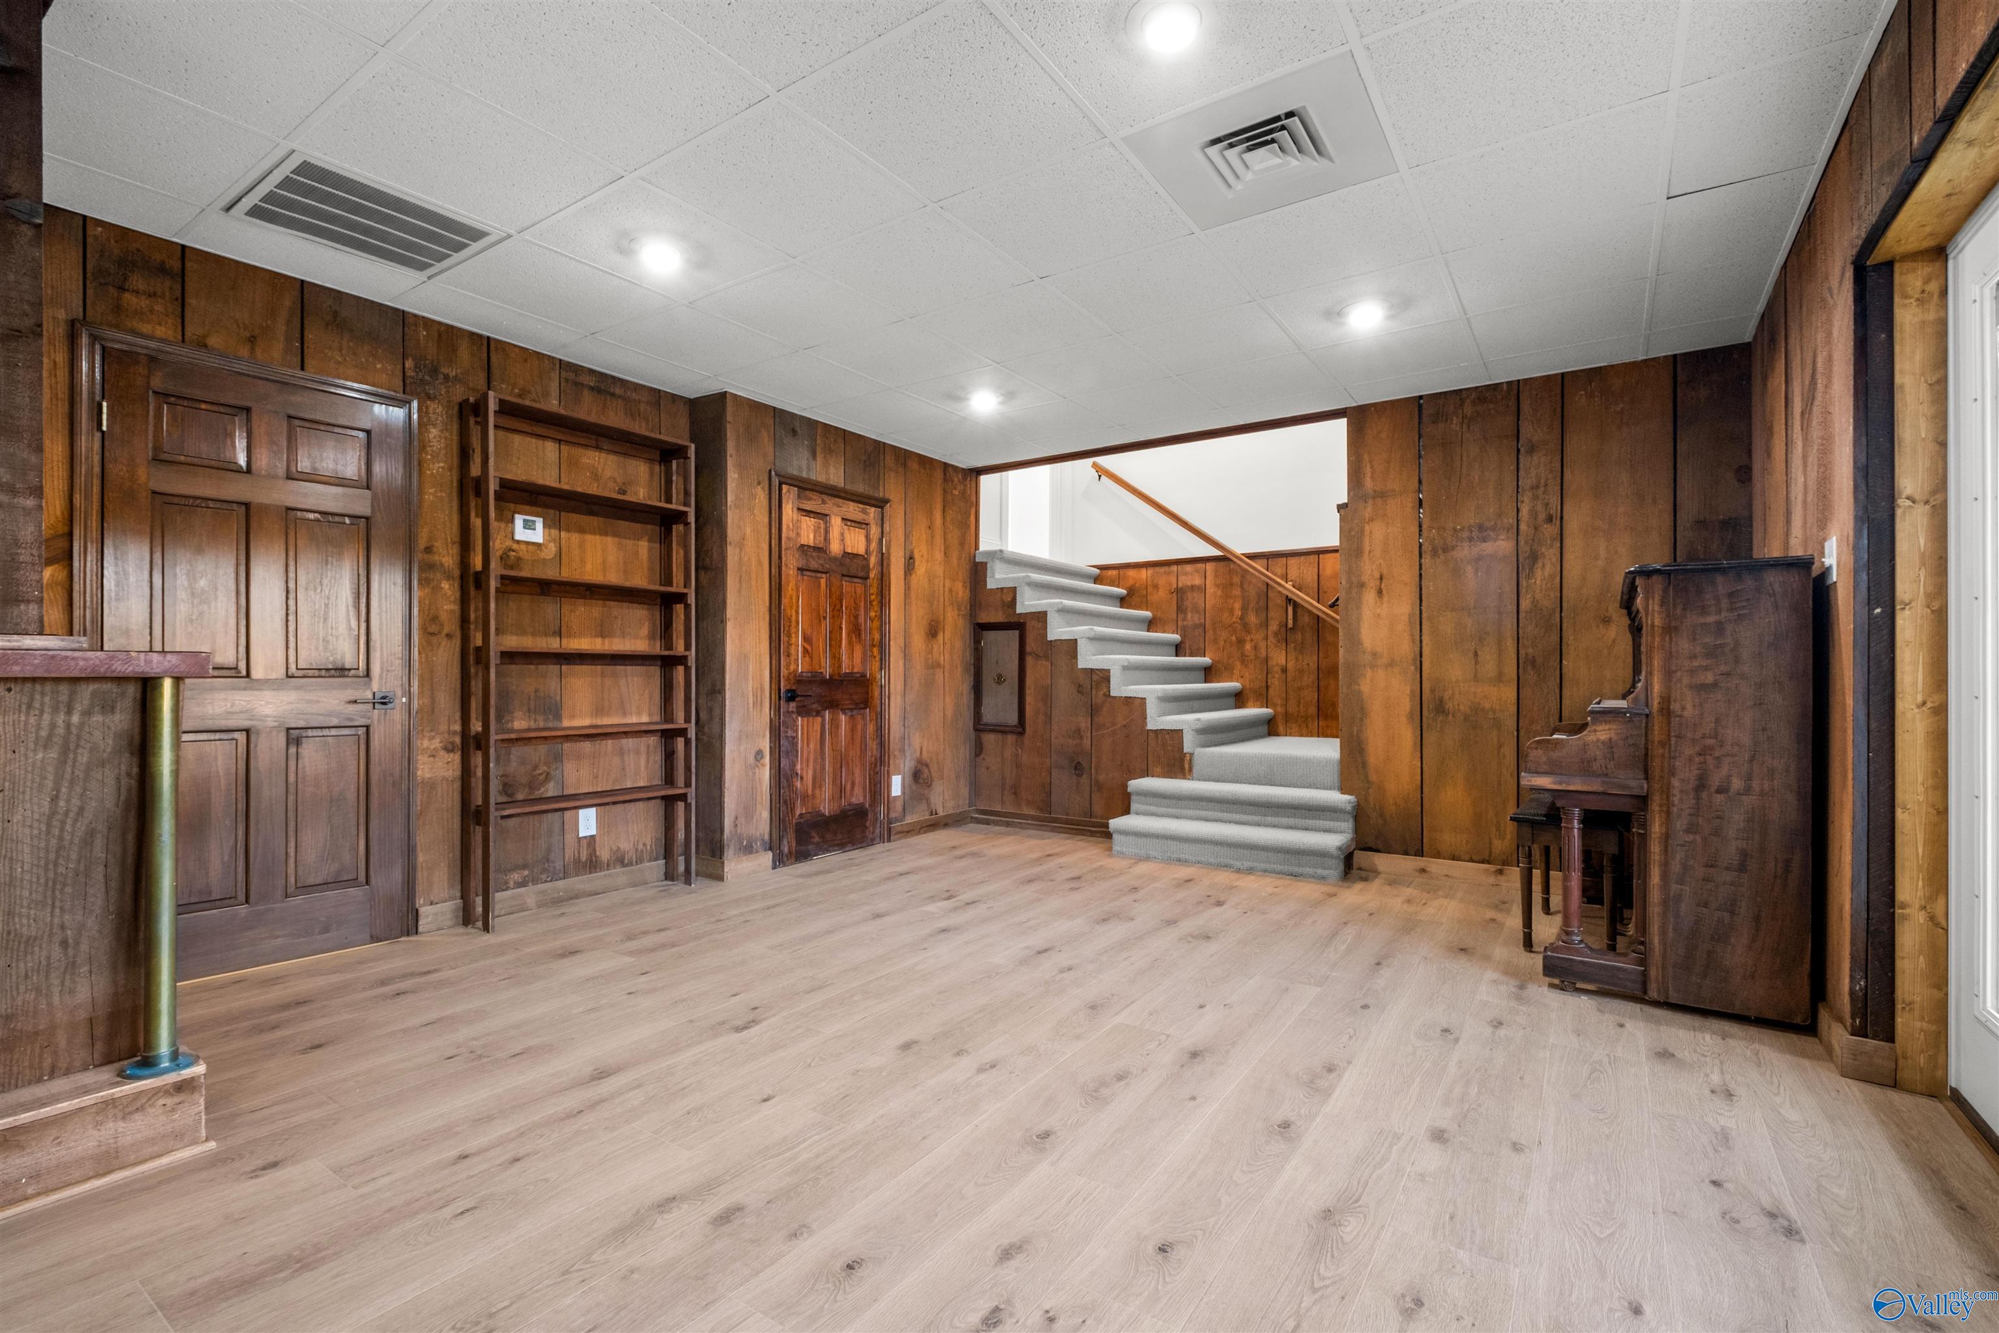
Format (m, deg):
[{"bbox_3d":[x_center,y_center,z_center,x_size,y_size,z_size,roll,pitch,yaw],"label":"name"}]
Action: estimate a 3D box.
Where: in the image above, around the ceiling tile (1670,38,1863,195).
[{"bbox_3d":[1.935,-1.389,2.147,0.320,0.020,0.600,1,1,35],"label":"ceiling tile"}]

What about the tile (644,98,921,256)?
[{"bbox_3d":[-0.635,-1.403,2.453,0.603,0.020,0.603,1,1,35],"label":"tile"}]

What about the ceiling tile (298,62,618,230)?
[{"bbox_3d":[-1.484,-1.405,2.303,0.603,0.020,0.603,1,1,35],"label":"ceiling tile"}]

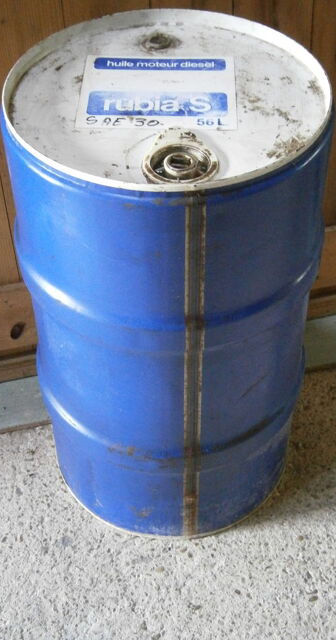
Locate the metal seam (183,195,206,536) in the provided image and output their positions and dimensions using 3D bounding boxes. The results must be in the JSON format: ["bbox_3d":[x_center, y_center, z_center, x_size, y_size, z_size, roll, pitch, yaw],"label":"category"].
[{"bbox_3d":[0.032,0.101,1.087,0.021,0.638,0.016,-6,45,-5],"label":"metal seam"}]

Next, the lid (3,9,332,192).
[{"bbox_3d":[0.000,-0.256,0.991,0.372,0.024,0.372,-1,45,1],"label":"lid"}]

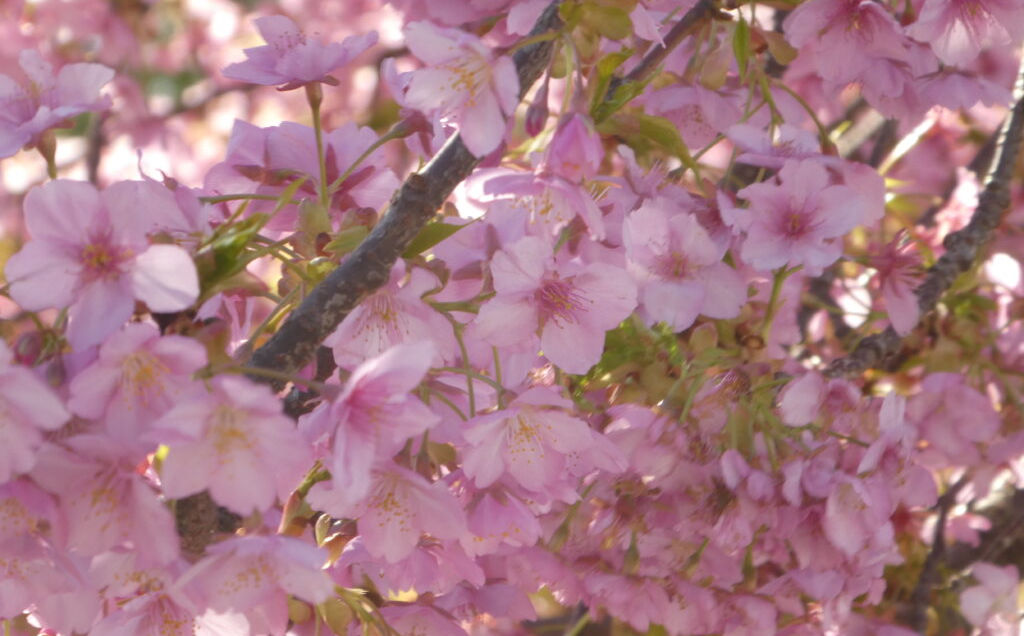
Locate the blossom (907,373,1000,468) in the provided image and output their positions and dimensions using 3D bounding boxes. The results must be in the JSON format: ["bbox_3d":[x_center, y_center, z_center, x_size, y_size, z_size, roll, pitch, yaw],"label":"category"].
[{"bbox_3d":[0.116,0.027,1.660,0.025,0.025,0.015,0,15,6],"label":"blossom"}]

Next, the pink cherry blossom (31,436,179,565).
[{"bbox_3d":[-0.091,0.041,1.420,0.033,0.030,0.020,0,30,0],"label":"pink cherry blossom"}]

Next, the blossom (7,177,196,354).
[{"bbox_3d":[-0.092,-0.012,1.420,0.044,0.038,0.017,0,0,-2],"label":"blossom"}]

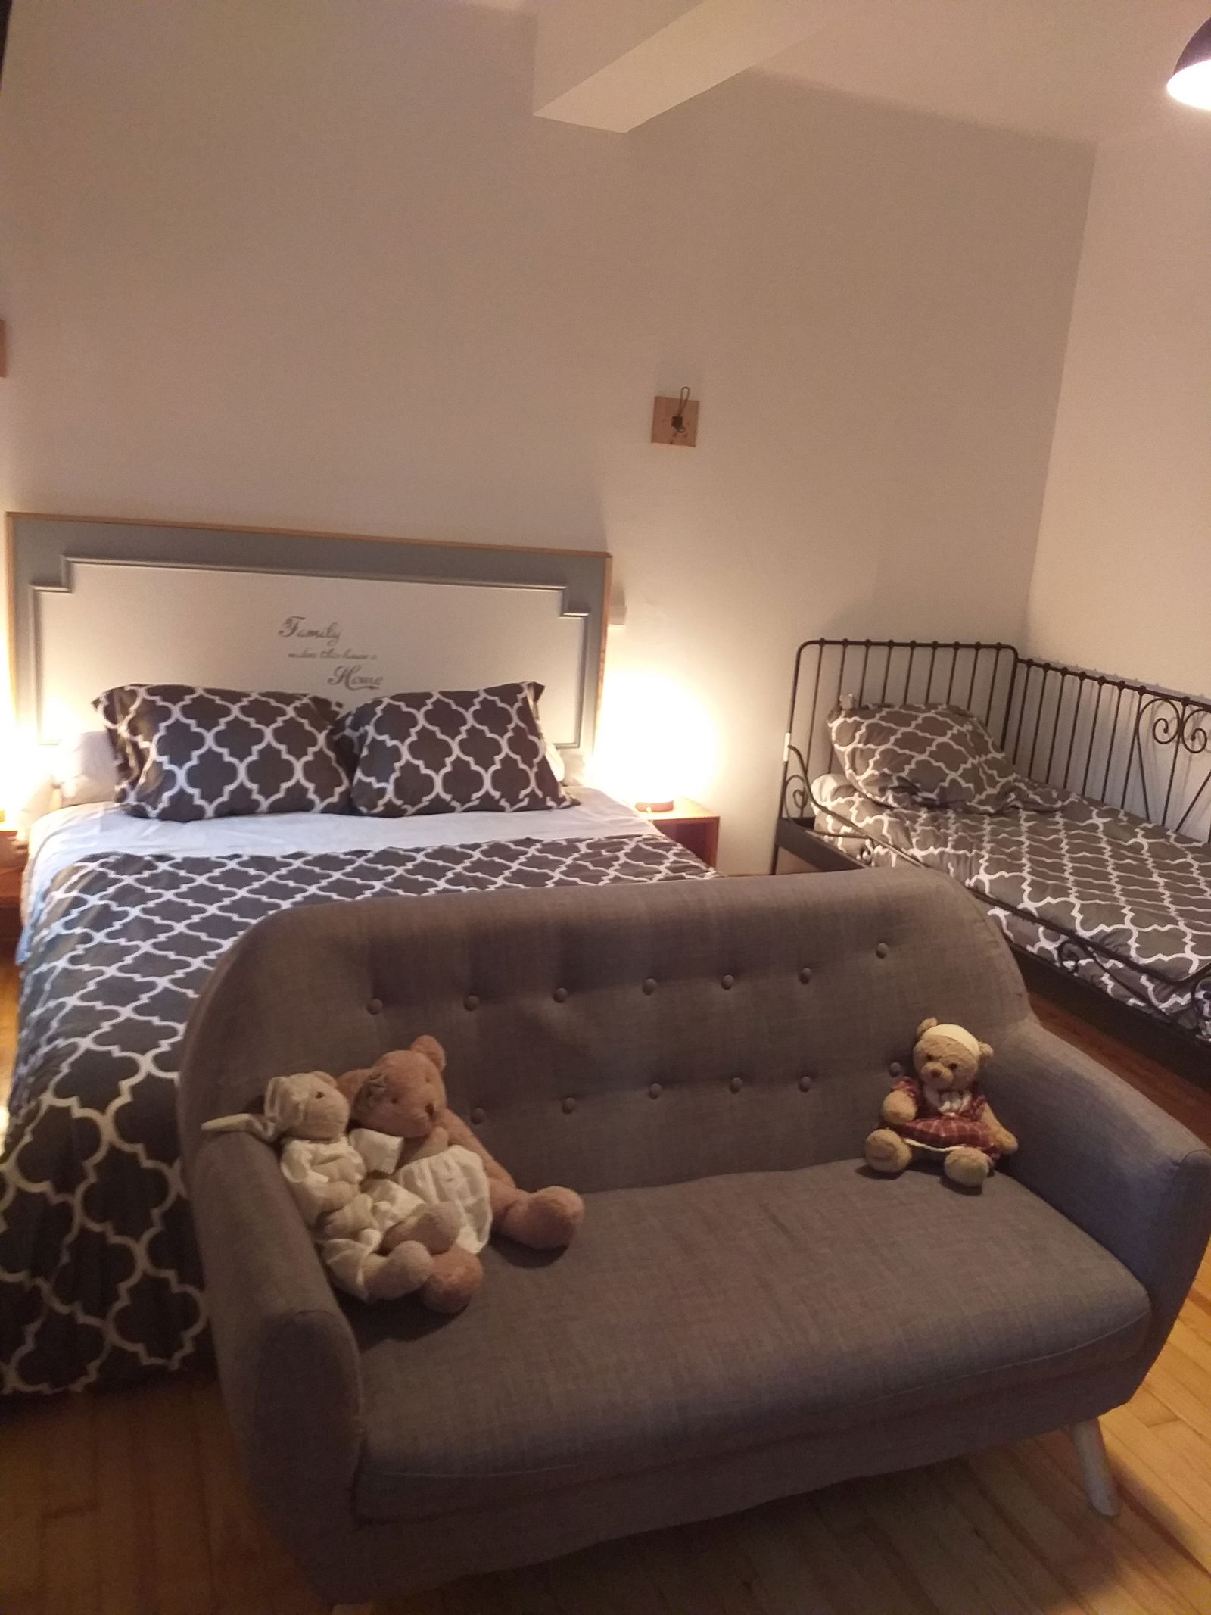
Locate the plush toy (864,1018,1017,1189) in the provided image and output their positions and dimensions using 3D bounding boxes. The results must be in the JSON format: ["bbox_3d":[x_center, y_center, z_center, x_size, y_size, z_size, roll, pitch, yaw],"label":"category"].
[{"bbox_3d":[0.510,0.434,1.836,0.200,0.232,0.175,8,14,15],"label":"plush toy"}]

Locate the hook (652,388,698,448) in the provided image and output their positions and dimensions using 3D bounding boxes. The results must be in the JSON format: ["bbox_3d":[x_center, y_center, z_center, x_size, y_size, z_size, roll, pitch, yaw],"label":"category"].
[{"bbox_3d":[0.226,-1.240,3.842,0.155,0.175,0.060,-1,14,-20],"label":"hook"}]

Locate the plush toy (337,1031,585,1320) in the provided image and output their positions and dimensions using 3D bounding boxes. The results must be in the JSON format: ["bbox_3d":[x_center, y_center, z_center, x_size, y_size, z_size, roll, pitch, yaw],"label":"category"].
[{"bbox_3d":[-0.178,0.433,1.542,0.220,0.272,0.250,15,17,38],"label":"plush toy"}]

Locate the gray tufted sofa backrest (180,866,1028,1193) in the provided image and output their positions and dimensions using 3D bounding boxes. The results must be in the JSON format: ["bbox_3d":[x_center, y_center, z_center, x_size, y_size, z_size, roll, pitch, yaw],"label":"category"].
[{"bbox_3d":[0.062,0.314,1.795,1.310,0.420,0.250,-1,14,-20],"label":"gray tufted sofa backrest"}]

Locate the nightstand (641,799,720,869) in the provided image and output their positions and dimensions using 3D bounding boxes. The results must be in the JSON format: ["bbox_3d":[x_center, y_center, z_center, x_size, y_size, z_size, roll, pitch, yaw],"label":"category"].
[{"bbox_3d":[0.132,0.192,4.017,0.340,0.410,0.340,-1,14,-20],"label":"nightstand"}]

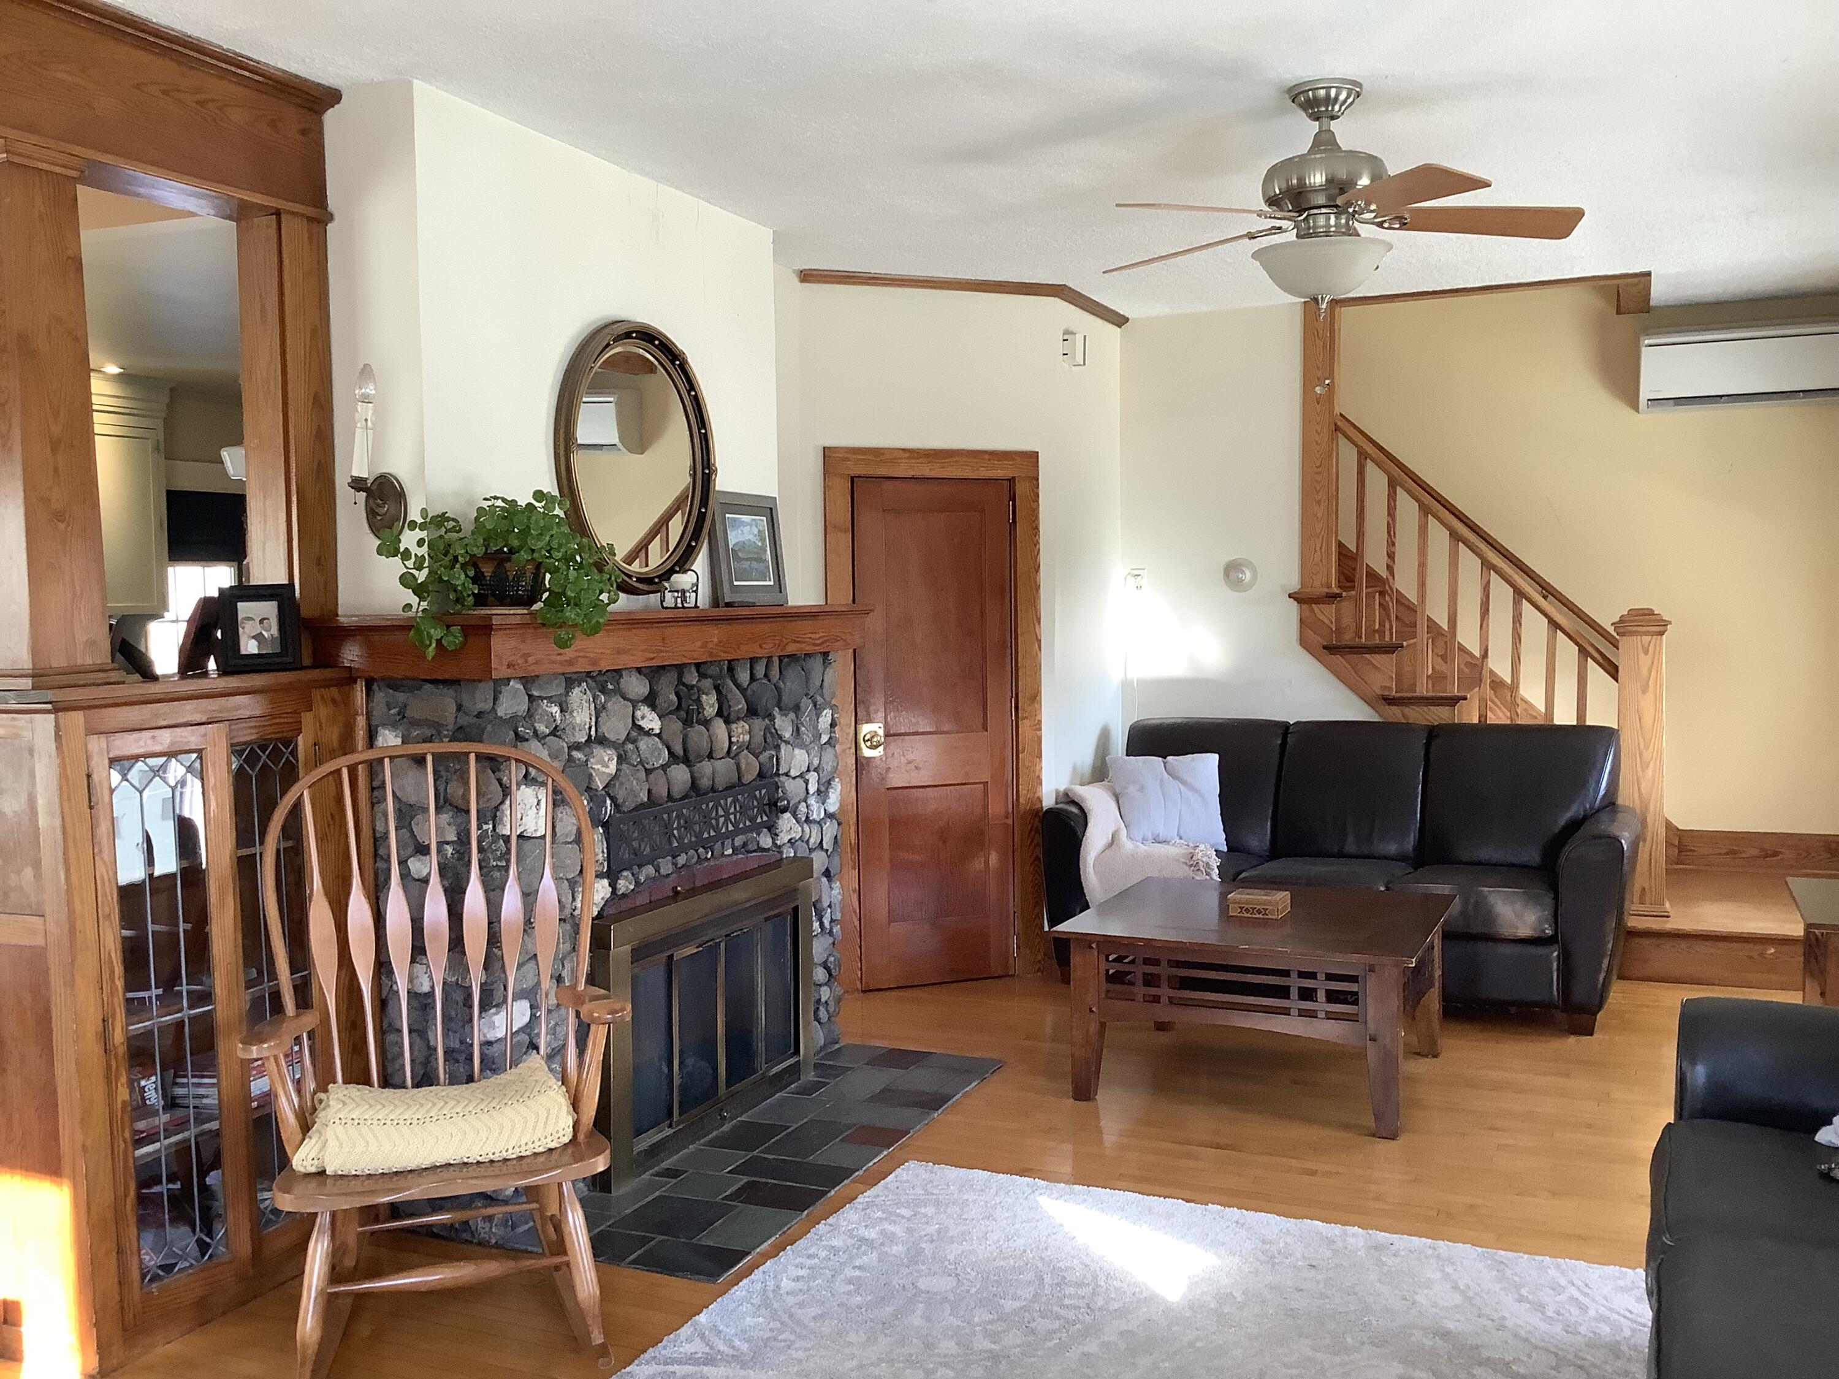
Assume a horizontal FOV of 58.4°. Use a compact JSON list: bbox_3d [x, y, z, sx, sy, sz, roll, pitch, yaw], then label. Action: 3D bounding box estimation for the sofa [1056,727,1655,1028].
[{"bbox_3d":[1.553,0.625,6.124,2.059,0.957,0.855,1,4,23],"label":"sofa"}]

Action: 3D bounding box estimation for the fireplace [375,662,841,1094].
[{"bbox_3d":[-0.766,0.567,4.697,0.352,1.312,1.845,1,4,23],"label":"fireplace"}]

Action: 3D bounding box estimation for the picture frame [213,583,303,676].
[{"bbox_3d":[-1.442,-0.131,3.600,0.156,0.191,0.025,-3,-5,-28],"label":"picture frame"}]

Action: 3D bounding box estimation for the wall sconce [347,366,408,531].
[{"bbox_3d":[-1.232,-0.527,3.690,0.117,0.390,0.100,1,4,23],"label":"wall sconce"}]

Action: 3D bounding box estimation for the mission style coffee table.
[{"bbox_3d":[1.051,0.934,5.044,1.030,0.487,1.020,1,4,23],"label":"mission style coffee table"}]

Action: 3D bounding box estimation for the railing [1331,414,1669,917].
[{"bbox_3d":[2.299,-0.126,6.529,1.263,1.965,0.195,1,4,23],"label":"railing"}]

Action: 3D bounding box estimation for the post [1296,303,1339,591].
[{"bbox_3d":[1.644,-0.989,6.761,0.135,1.158,0.135,1,4,23],"label":"post"}]

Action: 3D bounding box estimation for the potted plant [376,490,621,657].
[{"bbox_3d":[-0.965,-0.269,3.802,0.390,0.367,0.405,1,4,23],"label":"potted plant"}]

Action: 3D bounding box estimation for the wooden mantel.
[{"bbox_3d":[-0.771,-0.155,4.635,0.495,0.140,1.995,1,4,23],"label":"wooden mantel"}]

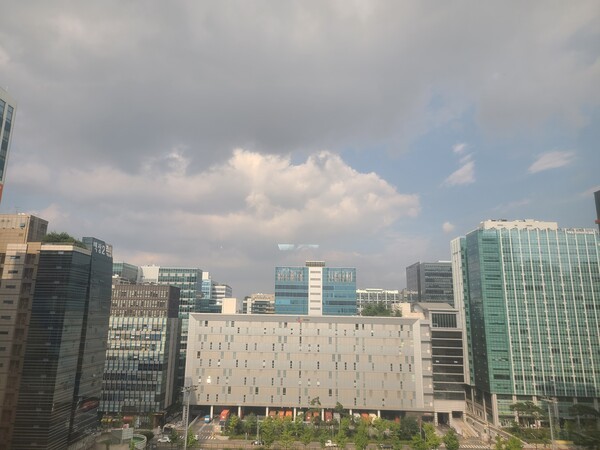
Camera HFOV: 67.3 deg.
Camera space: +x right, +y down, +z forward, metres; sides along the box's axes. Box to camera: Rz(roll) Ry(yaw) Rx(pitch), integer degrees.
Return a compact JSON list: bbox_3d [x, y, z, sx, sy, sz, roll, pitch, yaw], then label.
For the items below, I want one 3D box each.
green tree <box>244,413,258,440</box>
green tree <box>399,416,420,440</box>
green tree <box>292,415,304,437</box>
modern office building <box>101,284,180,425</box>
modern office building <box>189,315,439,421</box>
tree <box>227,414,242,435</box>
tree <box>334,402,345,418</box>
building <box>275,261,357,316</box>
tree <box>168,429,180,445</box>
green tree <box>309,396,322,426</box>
[{"bbox_3d":[-17.550,73.480,164.840,5.090,9.180,5.090,0,-13,3],"label":"green tree"},{"bbox_3d":[40.520,75.580,167.450,8.130,8.280,8.130,0,-13,3],"label":"green tree"},{"bbox_3d":[-0.500,75.920,170.700,4.520,7.740,4.520,0,-13,3],"label":"green tree"},{"bbox_3d":[-68.810,55.630,195.530,25.240,56.430,15.000,0,-13,3],"label":"modern office building"},{"bbox_3d":[4.290,69.170,222.980,110.380,45.340,42.000,0,-13,4],"label":"modern office building"},{"bbox_3d":[-24.830,76.160,172.090,6.080,7.100,6.080,0,-13,3],"label":"tree"},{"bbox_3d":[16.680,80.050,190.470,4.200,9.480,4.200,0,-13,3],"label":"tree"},{"bbox_3d":[9.410,63.510,268.260,47.300,77.600,24.000,0,-13,3],"label":"building"},{"bbox_3d":[-43.210,73.060,155.910,4.140,4.960,4.140,0,-13,3],"label":"tree"},{"bbox_3d":[6.450,77.330,186.000,5.730,12.350,5.730,0,-13,3],"label":"green tree"}]

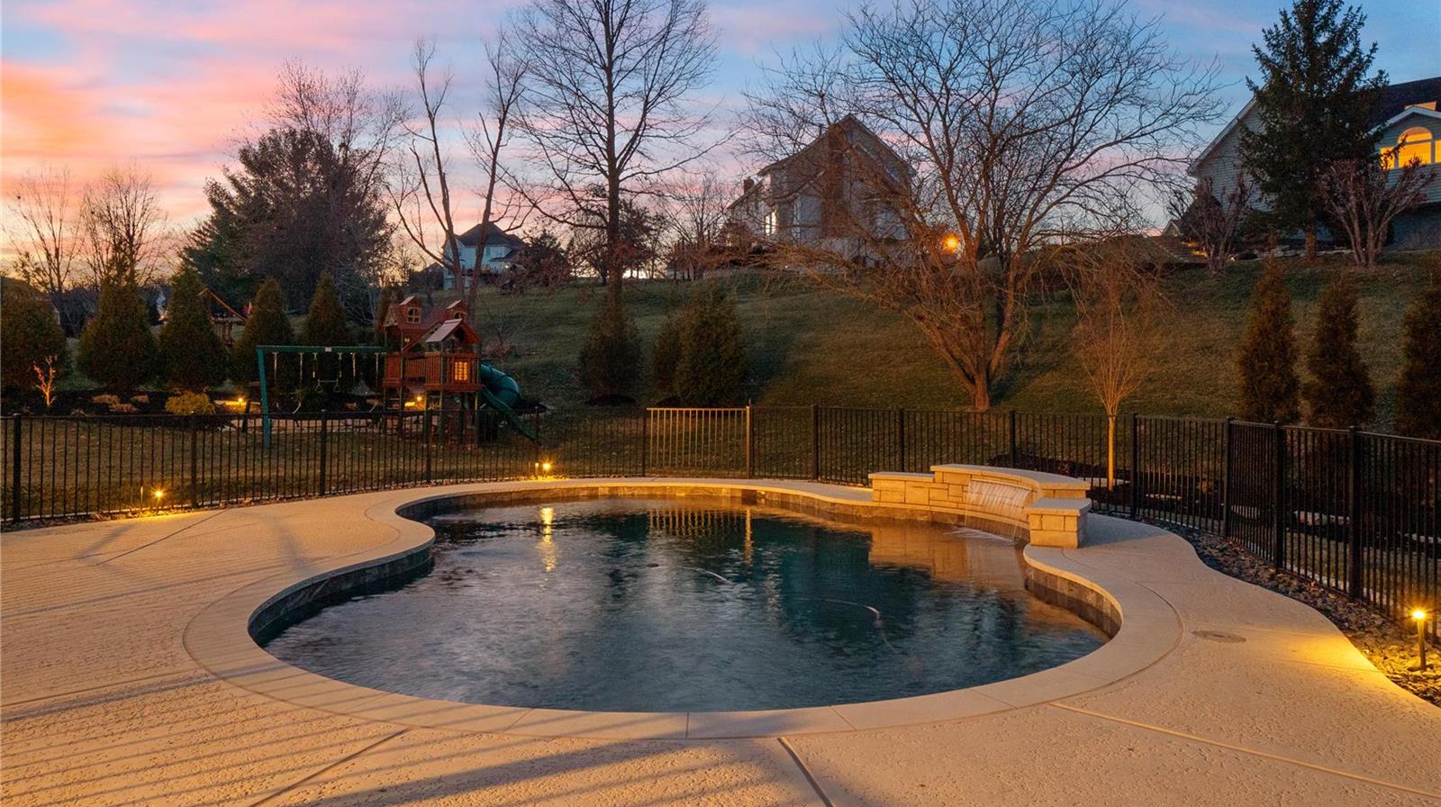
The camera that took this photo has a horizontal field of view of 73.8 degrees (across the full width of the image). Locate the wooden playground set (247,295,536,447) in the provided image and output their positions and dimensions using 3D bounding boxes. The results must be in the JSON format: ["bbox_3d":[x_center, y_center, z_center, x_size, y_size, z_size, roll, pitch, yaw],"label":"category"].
[{"bbox_3d":[-8.140,-0.950,24.630,6.800,3.880,3.100,0,0,-40],"label":"wooden playground set"}]

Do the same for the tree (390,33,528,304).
[{"bbox_3d":[-10.900,-9.070,40.000,5.700,12.800,5.200,0,0,0],"label":"tree"}]

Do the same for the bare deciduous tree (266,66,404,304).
[{"bbox_3d":[-20.900,-11.700,52.000,8.000,13.800,7.500,0,0,0],"label":"bare deciduous tree"}]

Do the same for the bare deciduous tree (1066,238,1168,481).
[{"bbox_3d":[5.470,-0.585,13.300,1.380,3.530,1.350,0,0,0],"label":"bare deciduous tree"}]

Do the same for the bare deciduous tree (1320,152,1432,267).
[{"bbox_3d":[23.900,-7.120,35.000,4.050,4.150,3.800,0,0,0],"label":"bare deciduous tree"}]

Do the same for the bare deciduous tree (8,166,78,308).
[{"bbox_3d":[-43.700,-10.400,62.000,4.600,10.000,4.400,0,0,0],"label":"bare deciduous tree"}]

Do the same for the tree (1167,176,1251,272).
[{"bbox_3d":[18.900,-7.030,37.000,3.200,3.830,3.000,0,0,0],"label":"tree"}]

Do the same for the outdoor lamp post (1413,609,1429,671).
[{"bbox_3d":[3.470,1.164,4.750,0.080,0.330,0.080,0,0,0],"label":"outdoor lamp post"}]

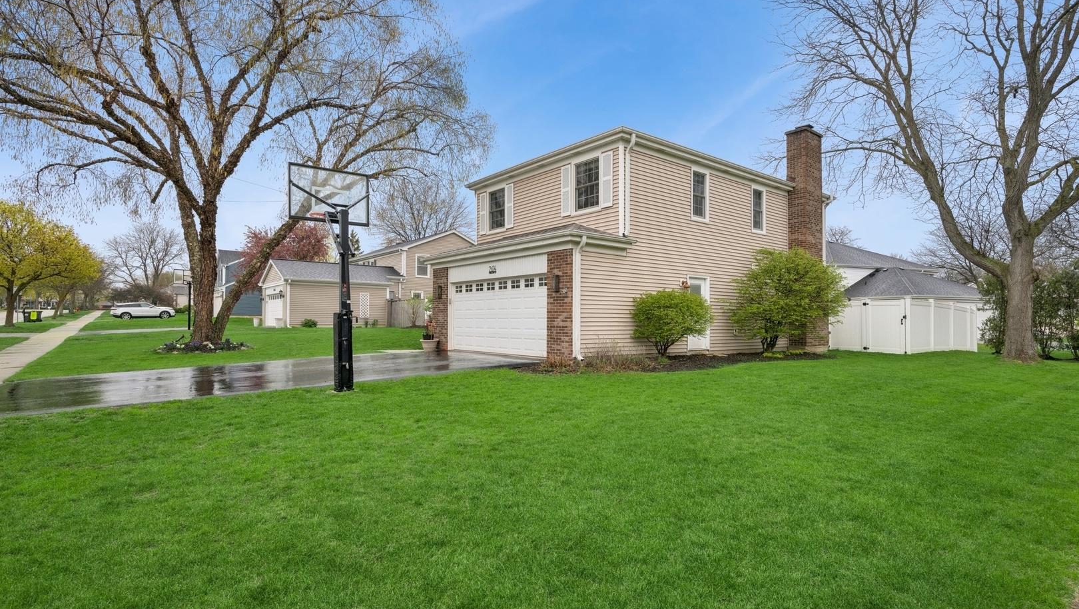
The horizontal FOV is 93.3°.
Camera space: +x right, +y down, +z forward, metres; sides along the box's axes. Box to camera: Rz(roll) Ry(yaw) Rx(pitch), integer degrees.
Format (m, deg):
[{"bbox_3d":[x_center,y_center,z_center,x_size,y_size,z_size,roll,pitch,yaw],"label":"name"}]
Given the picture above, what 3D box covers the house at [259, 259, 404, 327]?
[{"bbox_3d":[-14.920,-0.800,35.580,7.200,4.650,7.500,1,-1,-38],"label":"house"}]

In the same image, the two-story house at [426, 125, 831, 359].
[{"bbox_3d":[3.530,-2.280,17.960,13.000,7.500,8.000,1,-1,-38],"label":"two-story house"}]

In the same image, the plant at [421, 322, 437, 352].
[{"bbox_3d":[-3.433,1.013,15.900,0.540,0.920,0.540,1,-1,0],"label":"plant"}]

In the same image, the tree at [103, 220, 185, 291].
[{"bbox_3d":[-55.930,-4.953,72.000,11.700,13.920,11.700,1,-1,0],"label":"tree"}]

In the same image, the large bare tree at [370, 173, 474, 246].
[{"bbox_3d":[-11.375,-5.454,50.000,10.800,14.910,10.800,1,-1,0],"label":"large bare tree"}]

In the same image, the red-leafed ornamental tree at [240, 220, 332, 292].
[{"bbox_3d":[-21.090,-2.619,42.000,7.700,8.520,7.700,1,-1,0],"label":"red-leafed ornamental tree"}]

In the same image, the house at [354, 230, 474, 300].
[{"bbox_3d":[-9.674,-1.600,39.286,7.600,6.600,12.400,1,-1,-38],"label":"house"}]

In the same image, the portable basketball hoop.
[{"bbox_3d":[-3.710,-0.490,9.110,1.370,3.900,1.600,1,-1,-38],"label":"portable basketball hoop"}]

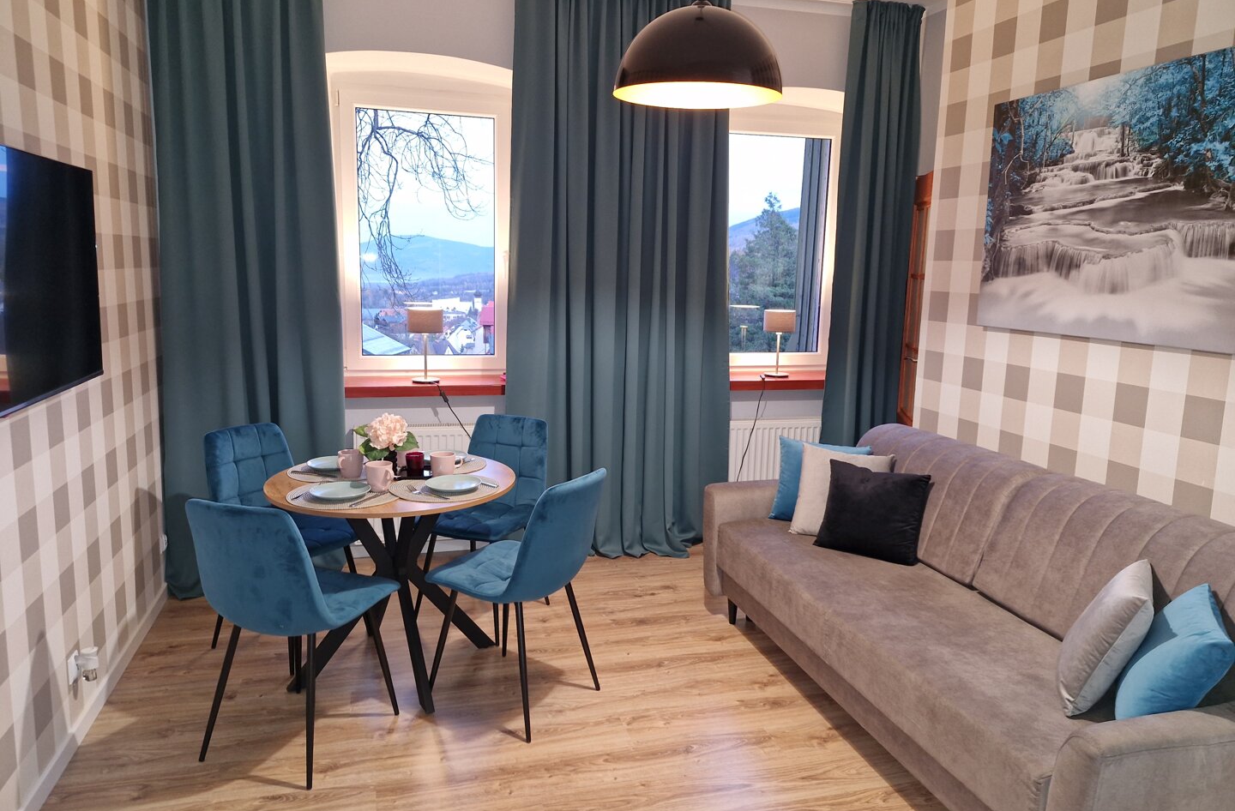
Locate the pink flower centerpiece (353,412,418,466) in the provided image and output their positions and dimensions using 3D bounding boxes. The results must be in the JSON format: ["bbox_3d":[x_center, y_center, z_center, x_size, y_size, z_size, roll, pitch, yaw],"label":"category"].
[{"bbox_3d":[-0.866,0.147,3.063,0.235,0.233,0.210,-1,10,-16],"label":"pink flower centerpiece"}]

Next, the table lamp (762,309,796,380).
[{"bbox_3d":[0.978,-0.375,4.951,0.185,0.394,0.185,-1,10,-16],"label":"table lamp"}]

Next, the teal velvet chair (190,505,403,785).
[{"bbox_3d":[-1.022,0.668,2.649,0.445,0.870,0.530,5,10,17],"label":"teal velvet chair"}]

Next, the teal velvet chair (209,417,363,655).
[{"bbox_3d":[-1.320,0.545,3.314,0.530,0.870,0.445,7,11,27],"label":"teal velvet chair"}]

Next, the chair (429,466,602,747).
[{"bbox_3d":[-0.359,0.636,2.938,0.530,0.870,0.445,7,12,31],"label":"chair"}]

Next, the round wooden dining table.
[{"bbox_3d":[-0.853,0.646,3.133,0.905,0.757,0.905,-1,10,-16],"label":"round wooden dining table"}]

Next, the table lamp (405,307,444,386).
[{"bbox_3d":[-1.013,-0.316,4.325,0.185,0.388,0.185,-1,10,-16],"label":"table lamp"}]

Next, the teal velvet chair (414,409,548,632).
[{"bbox_3d":[-0.587,0.513,3.607,0.445,0.870,0.530,6,11,22],"label":"teal velvet chair"}]

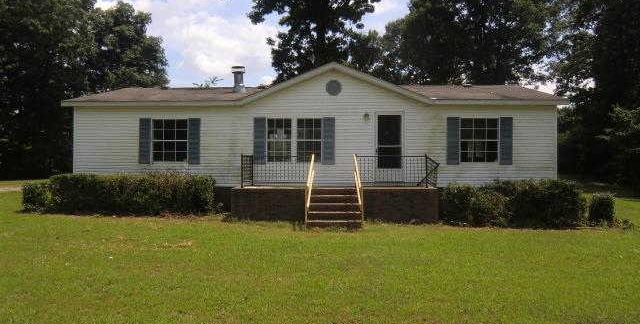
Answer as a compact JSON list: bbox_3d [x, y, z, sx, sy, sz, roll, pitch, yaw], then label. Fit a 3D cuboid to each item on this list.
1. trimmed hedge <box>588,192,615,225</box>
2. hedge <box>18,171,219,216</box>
[{"bbox_3d":[7.781,1.276,12.365,0.686,0.860,0.750,0,0,4],"label":"trimmed hedge"},{"bbox_3d":[-5.854,0.912,13.047,5.852,1.152,1.150,0,0,4],"label":"hedge"}]

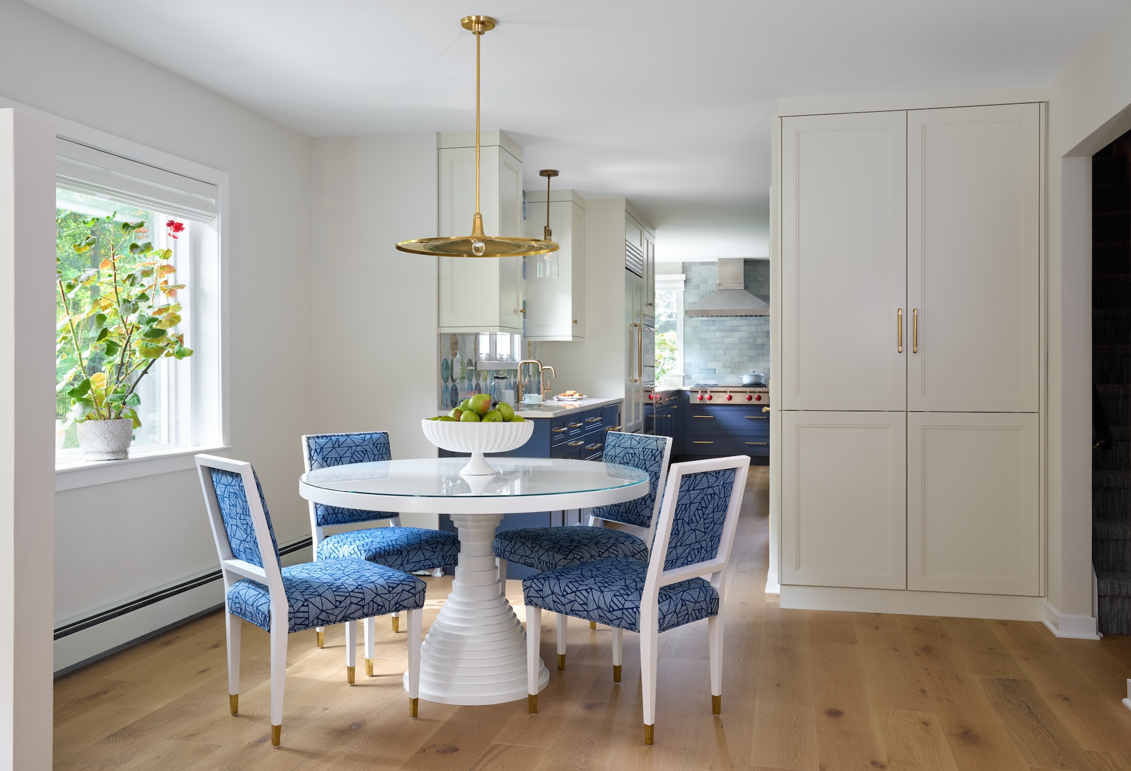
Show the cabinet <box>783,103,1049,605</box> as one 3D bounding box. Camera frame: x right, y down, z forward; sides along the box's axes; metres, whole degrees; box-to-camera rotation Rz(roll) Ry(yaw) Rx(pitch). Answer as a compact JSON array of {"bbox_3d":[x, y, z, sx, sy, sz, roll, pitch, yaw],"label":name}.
[{"bbox_3d":[1.650,-0.116,4.741,1.180,2.380,0.500,0,1,13],"label":"cabinet"}]

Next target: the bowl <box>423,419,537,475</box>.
[{"bbox_3d":[-0.329,0.232,3.630,0.425,0.205,0.425,0,1,0],"label":"bowl"}]

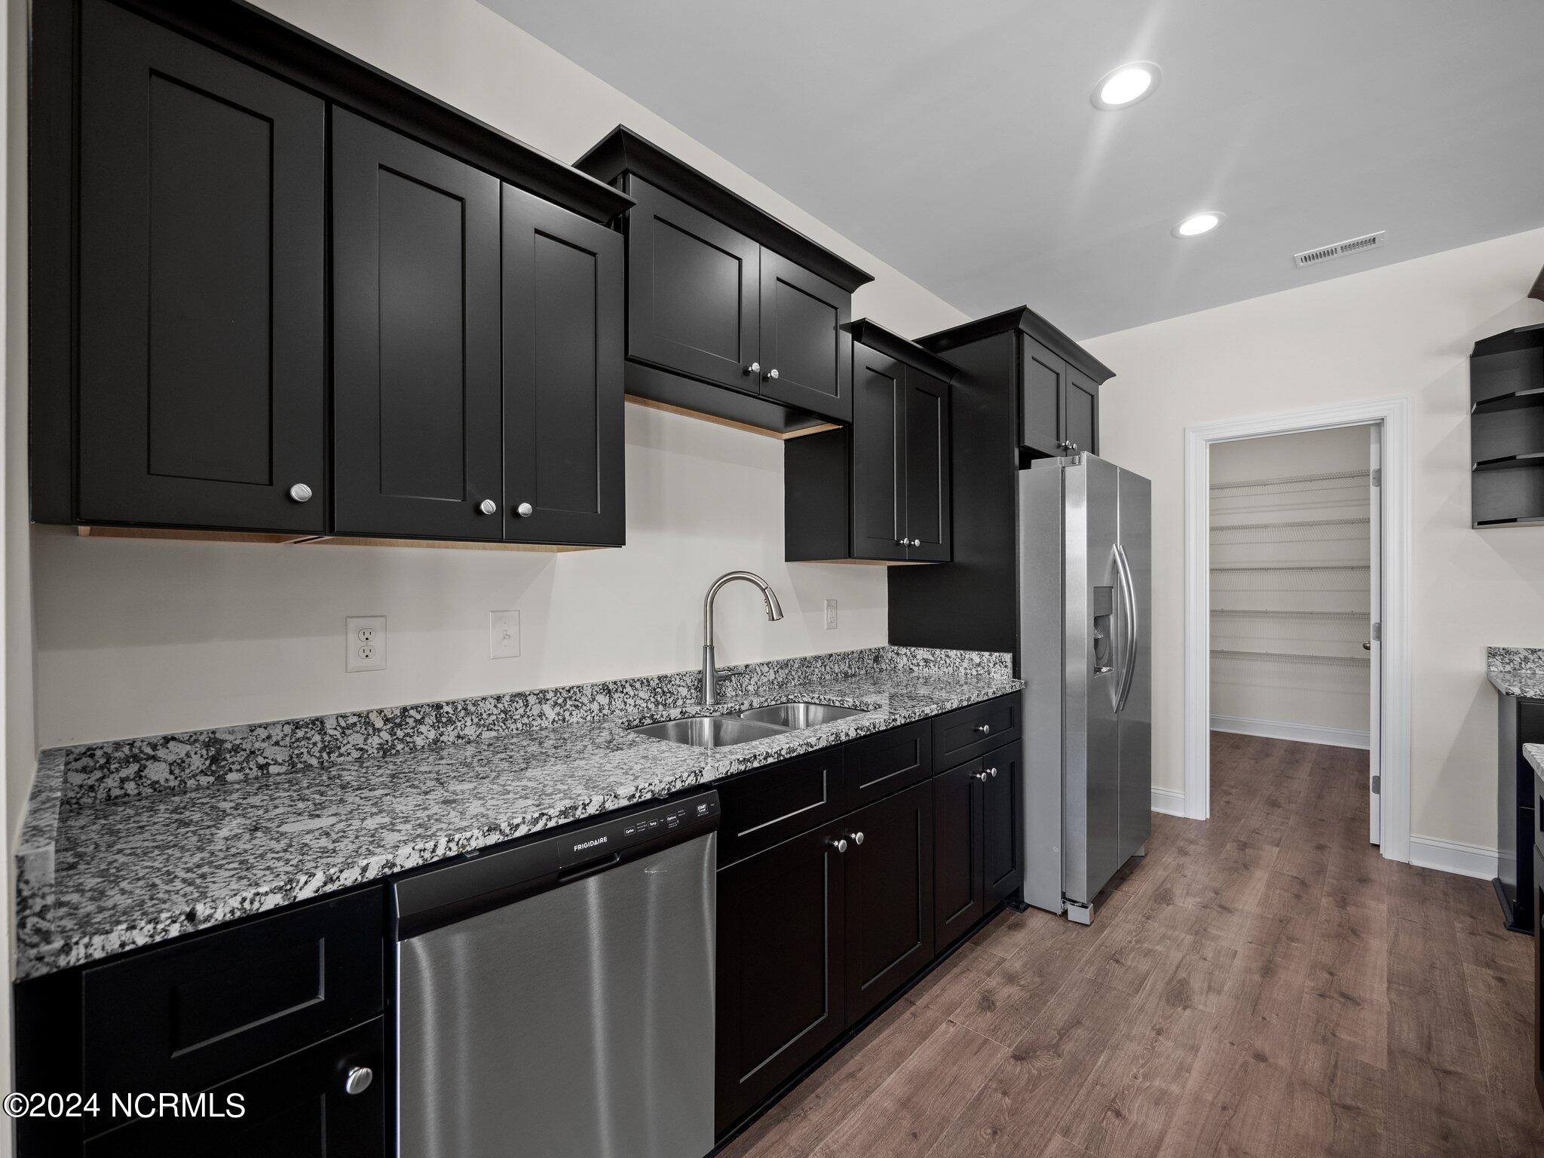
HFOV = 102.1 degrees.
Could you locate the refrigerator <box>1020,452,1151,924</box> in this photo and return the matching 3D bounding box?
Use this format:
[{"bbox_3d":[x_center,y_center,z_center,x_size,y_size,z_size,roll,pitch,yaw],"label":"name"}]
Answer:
[{"bbox_3d":[1.220,0.416,2.924,0.860,1.773,0.903,0,-1,44],"label":"refrigerator"}]

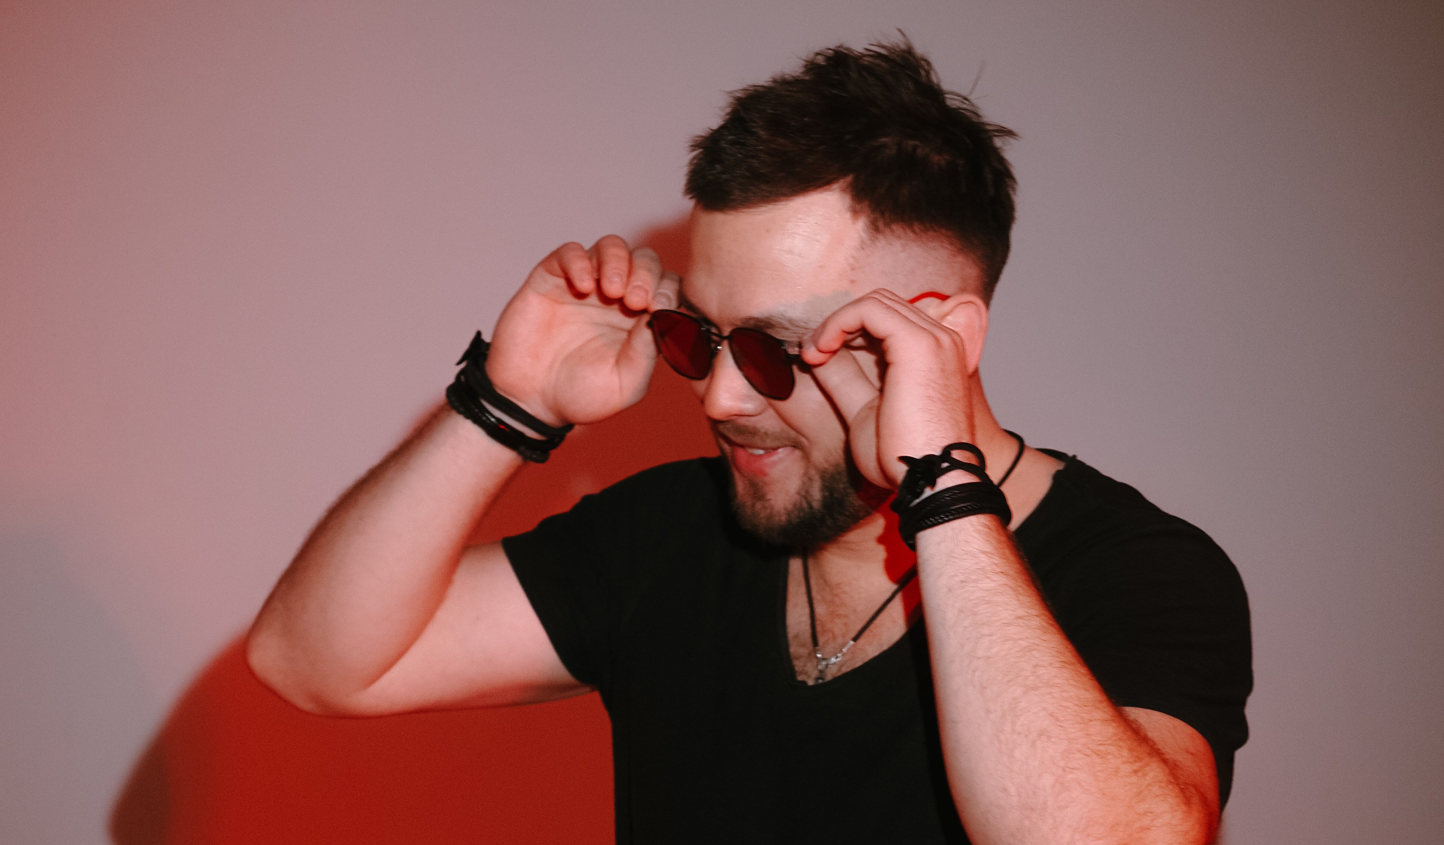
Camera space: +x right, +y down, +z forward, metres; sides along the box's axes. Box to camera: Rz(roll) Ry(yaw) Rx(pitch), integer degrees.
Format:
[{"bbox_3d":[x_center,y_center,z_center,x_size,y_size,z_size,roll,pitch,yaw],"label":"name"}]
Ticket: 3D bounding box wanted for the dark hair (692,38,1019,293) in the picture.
[{"bbox_3d":[0.072,-0.141,2.480,0.195,0.150,0.165,-28,26,-35],"label":"dark hair"}]

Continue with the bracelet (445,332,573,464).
[{"bbox_3d":[-0.122,-0.013,2.540,0.073,0.038,0.058,41,24,0],"label":"bracelet"}]

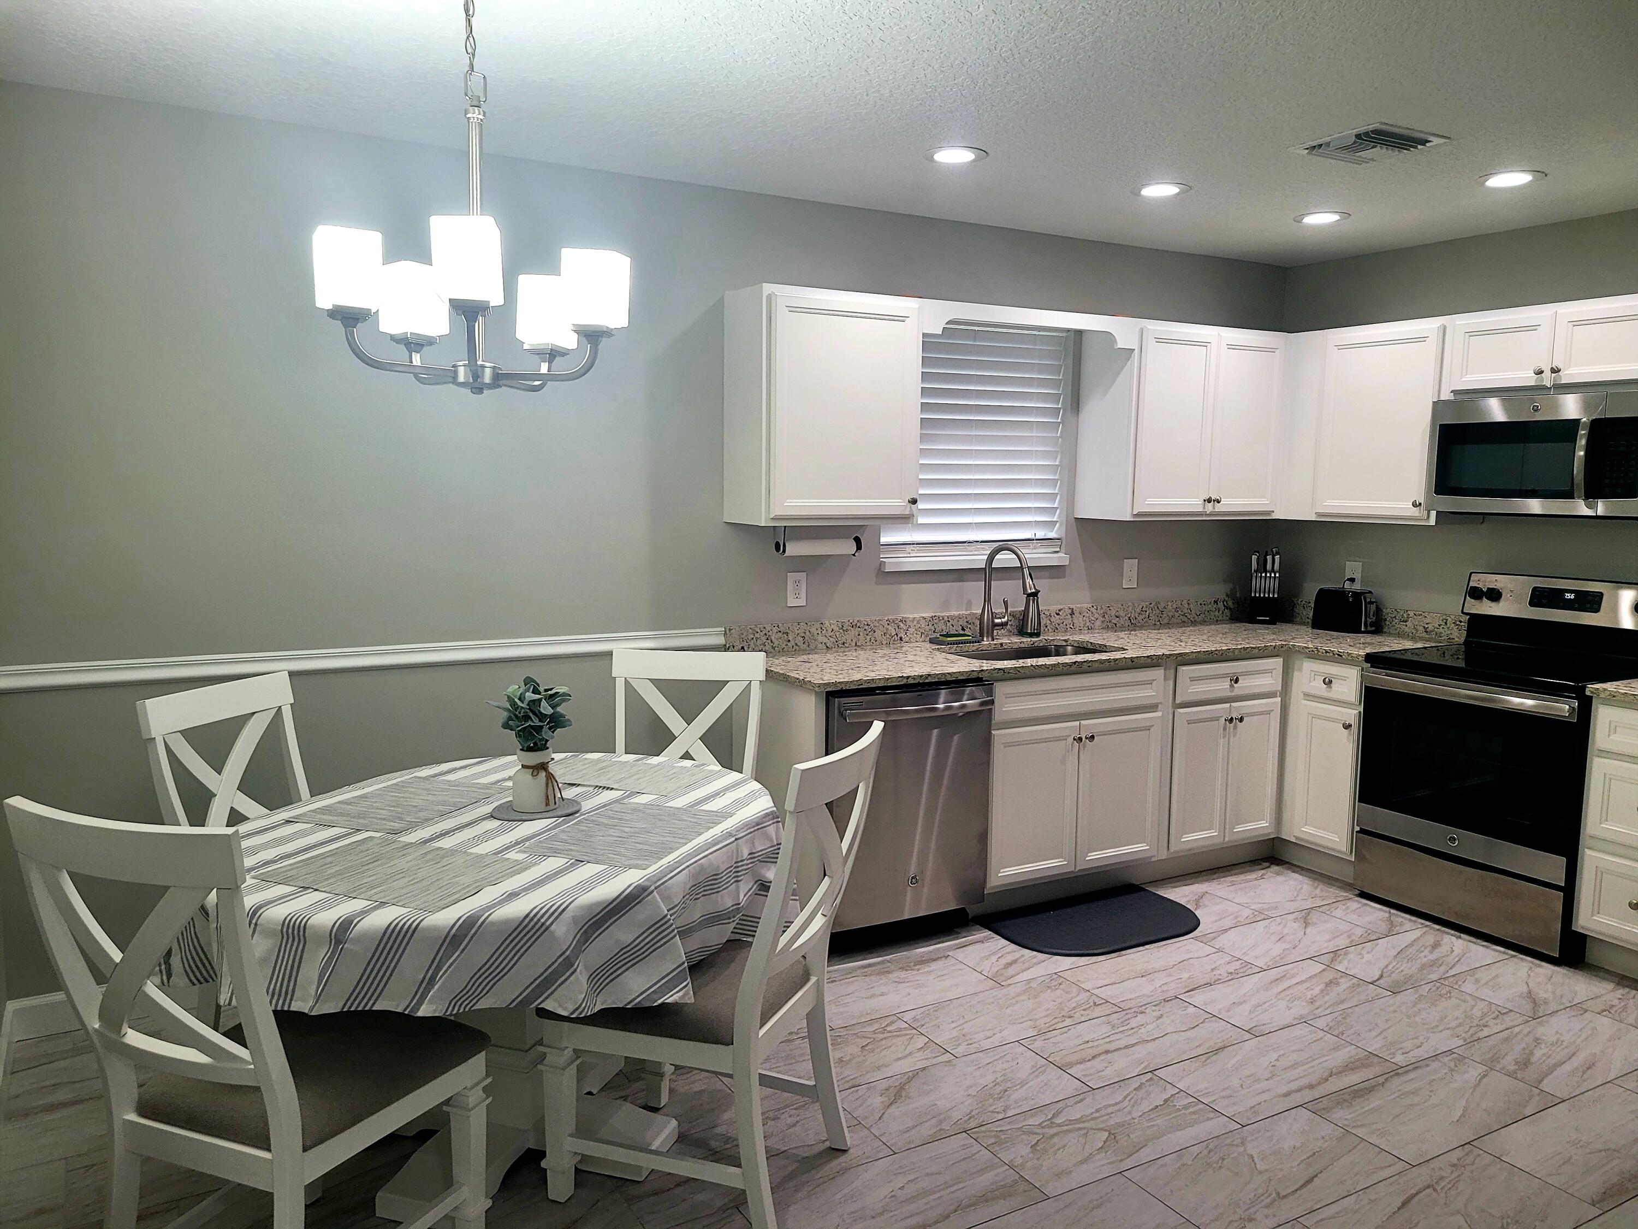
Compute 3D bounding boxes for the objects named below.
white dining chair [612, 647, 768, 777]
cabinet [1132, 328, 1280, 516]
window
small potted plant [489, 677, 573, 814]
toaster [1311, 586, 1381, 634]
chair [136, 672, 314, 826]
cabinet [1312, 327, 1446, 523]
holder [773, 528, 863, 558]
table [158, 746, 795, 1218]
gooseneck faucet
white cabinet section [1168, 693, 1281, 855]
[{"bbox_3d":[-0.447,0.639,3.549,0.475,0.998,0.615,2,7,10],"label":"white dining chair"},{"bbox_3d":[1.486,-0.769,5.020,0.830,0.735,0.320,-3,7,-30],"label":"cabinet"},{"bbox_3d":[0.610,-0.676,4.731,0.880,0.900,0.065,-3,7,-30],"label":"window"},{"bbox_3d":[-0.664,0.297,2.858,0.180,0.300,0.175,-3,7,-30],"label":"small potted plant"},{"bbox_3d":[2.217,-0.015,5.154,0.240,0.173,0.150,7,9,44],"label":"toaster"},{"bbox_3d":[-1.252,0.687,3.052,0.615,0.998,0.475,3,7,16],"label":"chair"},{"bbox_3d":[2.291,-0.737,4.809,0.345,0.735,0.505,-3,7,-30],"label":"cabinet"},{"bbox_3d":[0.014,-0.262,4.252,0.335,0.113,0.070,-3,8,-30],"label":"holder"},{"bbox_3d":[-0.690,0.838,2.842,1.110,0.760,1.340,3,7,23],"label":"table"},{"bbox_3d":[0.738,-0.070,4.637,0.110,0.375,0.265,-4,8,-35],"label":"gooseneck faucet"},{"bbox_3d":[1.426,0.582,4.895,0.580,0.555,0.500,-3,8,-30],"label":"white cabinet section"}]

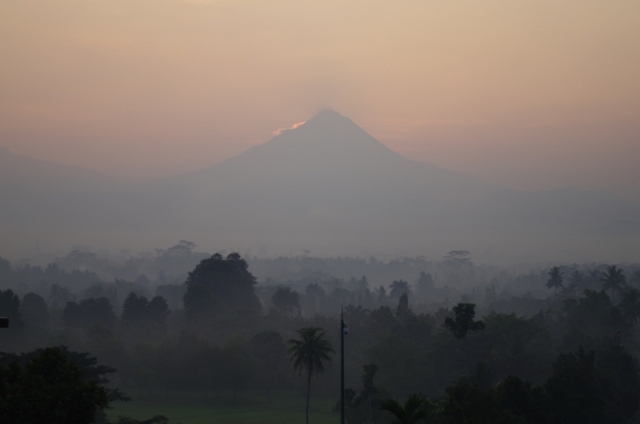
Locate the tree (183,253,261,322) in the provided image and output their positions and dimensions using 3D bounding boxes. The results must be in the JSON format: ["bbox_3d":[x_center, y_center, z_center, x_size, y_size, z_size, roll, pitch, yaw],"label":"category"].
[{"bbox_3d":[-35.880,28.600,530.000,28.000,28.000,26.000,0,-1,0],"label":"tree"}]

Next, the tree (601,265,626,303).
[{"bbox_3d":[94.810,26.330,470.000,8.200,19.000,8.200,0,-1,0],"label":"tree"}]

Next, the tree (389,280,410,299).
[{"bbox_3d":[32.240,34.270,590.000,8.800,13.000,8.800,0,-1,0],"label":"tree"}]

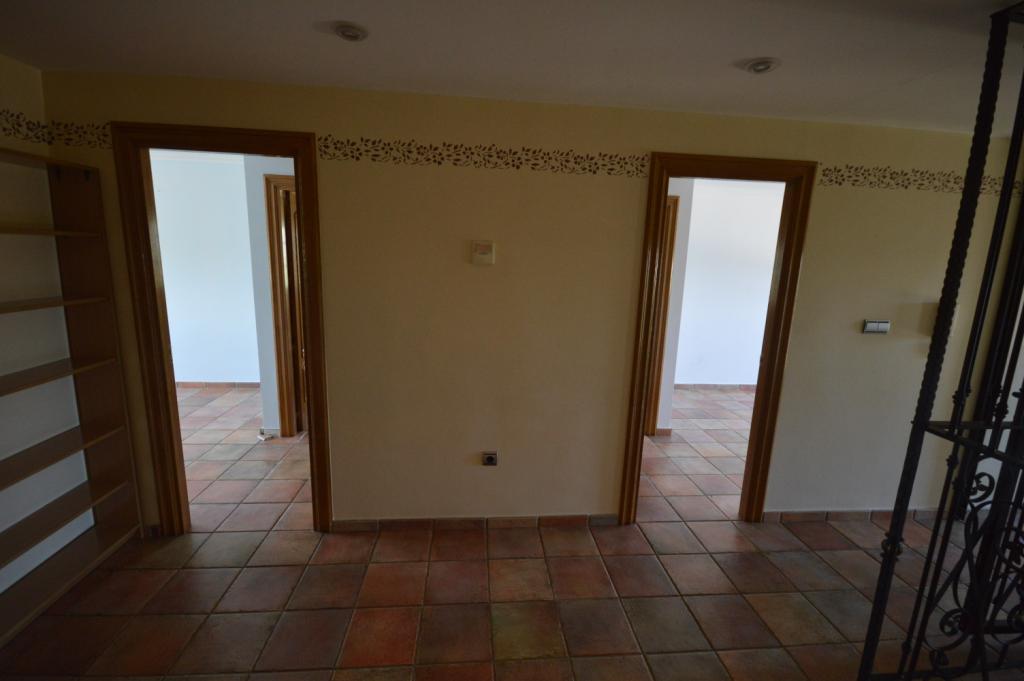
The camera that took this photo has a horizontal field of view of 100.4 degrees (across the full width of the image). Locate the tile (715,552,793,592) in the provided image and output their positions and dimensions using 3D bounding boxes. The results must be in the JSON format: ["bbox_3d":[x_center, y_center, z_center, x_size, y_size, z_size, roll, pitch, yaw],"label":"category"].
[{"bbox_3d":[1.287,1.245,2.284,0.302,0.012,0.291,1,10,-5],"label":"tile"}]

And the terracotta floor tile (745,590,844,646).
[{"bbox_3d":[1.304,1.288,1.980,0.304,0.010,0.288,1,11,-5],"label":"terracotta floor tile"}]

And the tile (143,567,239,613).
[{"bbox_3d":[-1.513,1.194,2.036,0.305,0.012,0.287,1,11,-5],"label":"tile"}]

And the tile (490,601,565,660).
[{"bbox_3d":[0.068,1.274,1.880,0.302,0.012,0.291,1,10,-5],"label":"tile"}]

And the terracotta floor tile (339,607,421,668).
[{"bbox_3d":[-0.556,1.265,1.829,0.305,0.012,0.287,1,11,-5],"label":"terracotta floor tile"}]

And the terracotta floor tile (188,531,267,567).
[{"bbox_3d":[-1.539,1.140,2.322,0.302,0.012,0.291,1,10,-5],"label":"terracotta floor tile"}]

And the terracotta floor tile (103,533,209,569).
[{"bbox_3d":[-1.832,1.124,2.276,0.304,0.010,0.288,1,11,-5],"label":"terracotta floor tile"}]

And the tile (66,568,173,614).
[{"bbox_3d":[-1.823,1.189,2.009,0.305,0.012,0.287,1,11,-5],"label":"tile"}]

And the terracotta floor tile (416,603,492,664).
[{"bbox_3d":[-0.240,1.260,1.842,0.304,0.010,0.288,1,11,-5],"label":"terracotta floor tile"}]

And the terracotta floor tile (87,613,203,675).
[{"bbox_3d":[-1.475,1.238,1.732,0.304,0.010,0.288,1,11,-5],"label":"terracotta floor tile"}]

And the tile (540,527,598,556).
[{"bbox_3d":[0.328,1.169,2.485,0.305,0.012,0.287,1,11,-5],"label":"tile"}]

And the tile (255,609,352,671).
[{"bbox_3d":[-0.857,1.249,1.787,0.304,0.010,0.288,1,11,-5],"label":"tile"}]

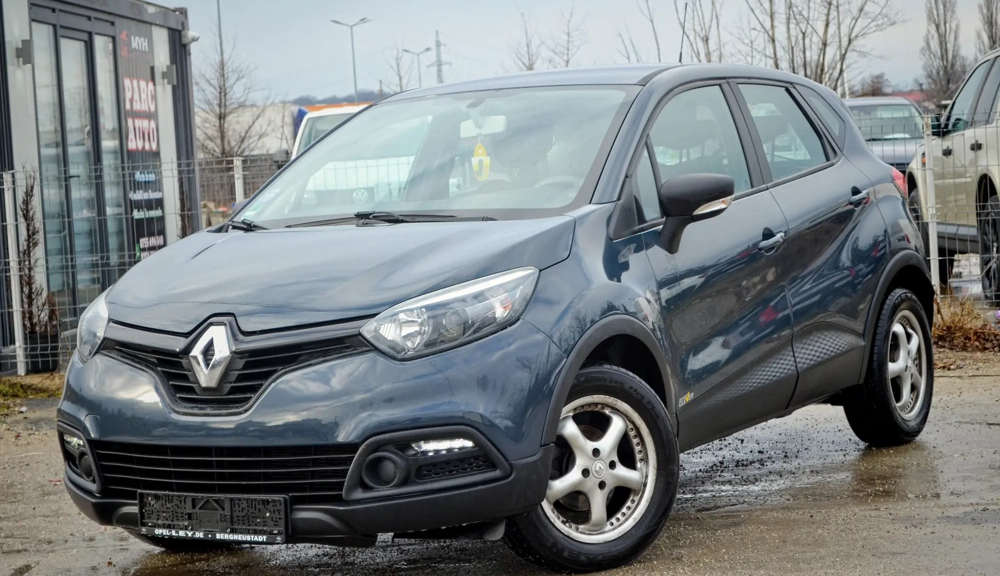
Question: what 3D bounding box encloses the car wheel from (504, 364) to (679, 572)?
[{"bbox_3d":[0.251,0.545,6.856,0.620,0.620,0.205,-6,4,-34],"label":"car wheel"}]

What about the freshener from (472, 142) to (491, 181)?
[{"bbox_3d":[-0.065,-0.434,7.804,0.068,0.136,0.015,-2,4,30],"label":"freshener"}]

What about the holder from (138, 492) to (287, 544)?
[{"bbox_3d":[-0.824,0.657,6.536,0.530,0.133,0.030,-2,4,31],"label":"holder"}]

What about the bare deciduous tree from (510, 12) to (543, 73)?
[{"bbox_3d":[0.883,-4.933,60.150,1.300,4.860,1.300,-4,4,0],"label":"bare deciduous tree"}]

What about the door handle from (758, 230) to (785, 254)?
[{"bbox_3d":[0.941,-0.162,7.846,0.053,0.048,0.200,-2,4,30],"label":"door handle"}]

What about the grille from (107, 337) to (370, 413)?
[{"bbox_3d":[-0.809,0.249,6.580,0.950,0.210,0.160,-2,4,31],"label":"grille"}]

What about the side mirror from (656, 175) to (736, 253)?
[{"bbox_3d":[0.624,-0.239,7.214,0.240,0.250,0.170,-2,4,31],"label":"side mirror"}]

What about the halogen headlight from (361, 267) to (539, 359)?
[{"bbox_3d":[-0.129,0.084,6.452,0.360,0.230,0.460,-2,4,30],"label":"halogen headlight"}]

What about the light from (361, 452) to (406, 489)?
[{"bbox_3d":[-0.314,0.511,6.343,0.108,0.106,0.080,-2,4,23],"label":"light"}]

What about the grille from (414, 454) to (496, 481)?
[{"bbox_3d":[-0.120,0.501,6.343,0.225,0.065,0.045,-3,4,5],"label":"grille"}]

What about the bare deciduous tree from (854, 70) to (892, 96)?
[{"bbox_3d":[29.746,-14.575,180.162,3.089,5.164,3.089,-2,4,30],"label":"bare deciduous tree"}]

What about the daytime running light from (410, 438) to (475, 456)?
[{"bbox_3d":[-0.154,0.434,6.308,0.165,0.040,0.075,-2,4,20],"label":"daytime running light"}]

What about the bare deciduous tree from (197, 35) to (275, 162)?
[{"bbox_3d":[-7.075,-4.340,60.144,2.508,4.565,2.508,-2,4,30],"label":"bare deciduous tree"}]

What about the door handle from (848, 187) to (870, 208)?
[{"bbox_3d":[1.358,-0.343,8.587,0.053,0.048,0.190,-2,4,30],"label":"door handle"}]

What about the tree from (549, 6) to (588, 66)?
[{"bbox_3d":[1.940,-5.020,60.151,1.400,4.900,1.400,-4,4,0],"label":"tree"}]

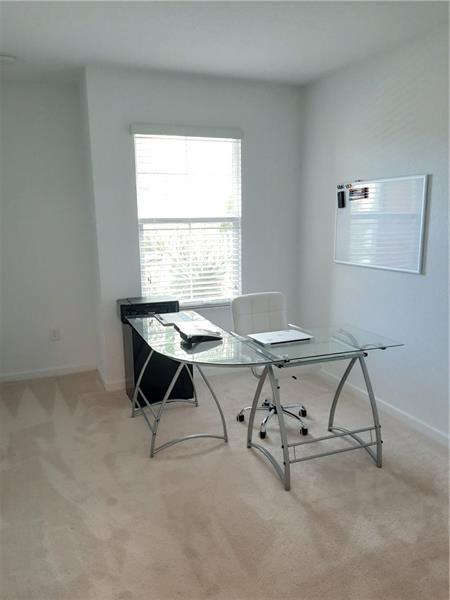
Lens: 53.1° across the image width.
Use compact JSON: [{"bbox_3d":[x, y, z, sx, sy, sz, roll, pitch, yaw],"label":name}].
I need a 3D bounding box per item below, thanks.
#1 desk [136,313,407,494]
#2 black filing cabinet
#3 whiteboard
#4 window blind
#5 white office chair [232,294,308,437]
[{"bbox_3d":[0.155,0.578,3.204,1.450,0.750,1.490,-5,11,-21],"label":"desk"},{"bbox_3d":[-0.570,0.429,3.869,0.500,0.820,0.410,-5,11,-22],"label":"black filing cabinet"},{"bbox_3d":[1.157,-0.589,3.515,0.025,0.672,0.910,-6,12,-26],"label":"whiteboard"},{"bbox_3d":[-0.299,-0.687,4.068,0.955,1.500,0.060,-4,11,-18],"label":"window blind"},{"bbox_3d":[0.371,0.450,3.309,0.570,0.960,0.590,-6,12,-26],"label":"white office chair"}]

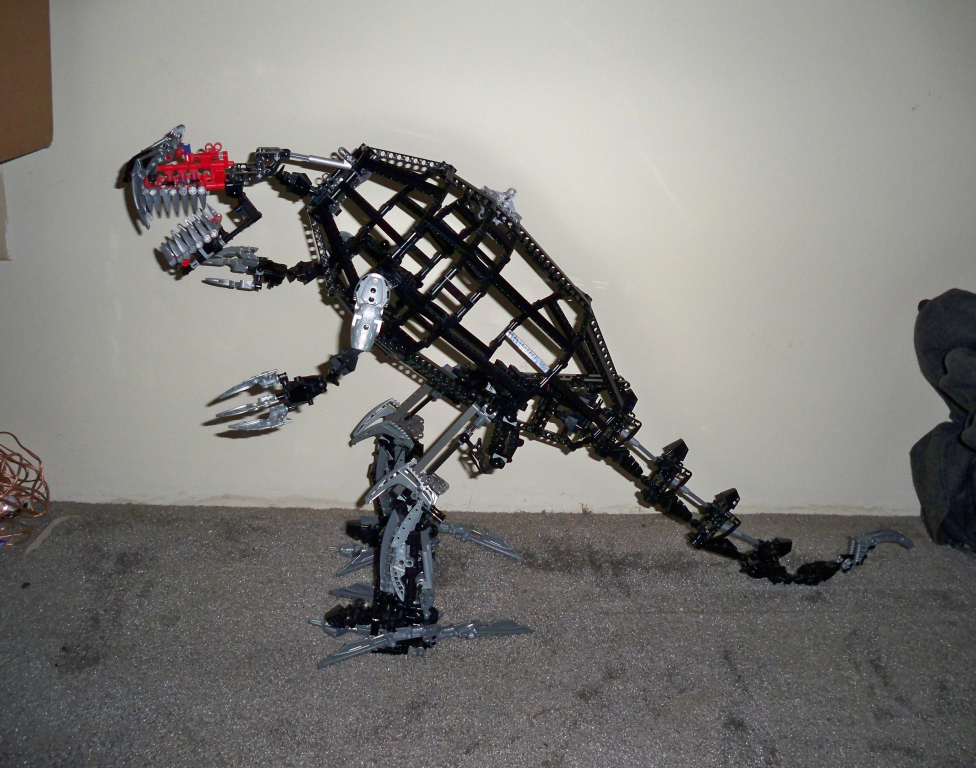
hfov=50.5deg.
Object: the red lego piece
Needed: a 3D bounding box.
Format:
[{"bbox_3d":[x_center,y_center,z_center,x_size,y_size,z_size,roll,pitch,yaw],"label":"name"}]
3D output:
[{"bbox_3d":[-0.280,-0.202,0.965,0.076,0.046,0.050,-1,14,-8],"label":"red lego piece"}]

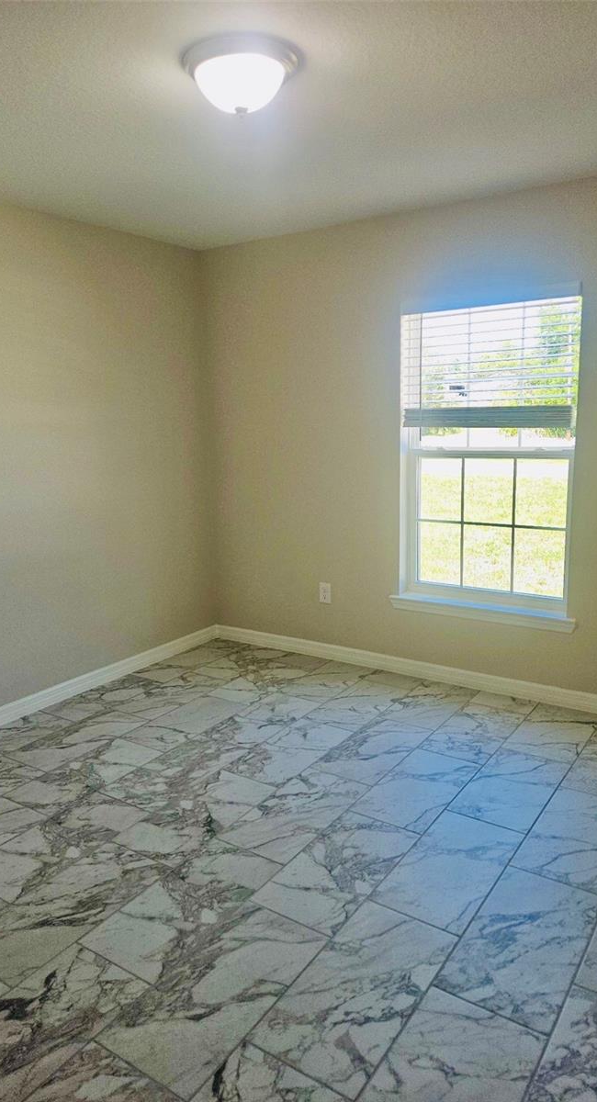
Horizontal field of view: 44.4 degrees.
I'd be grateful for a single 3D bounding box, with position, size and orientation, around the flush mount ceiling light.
[{"bbox_3d":[-0.157,-1.295,2.058,0.338,0.138,0.338,-1,11,0],"label":"flush mount ceiling light"}]

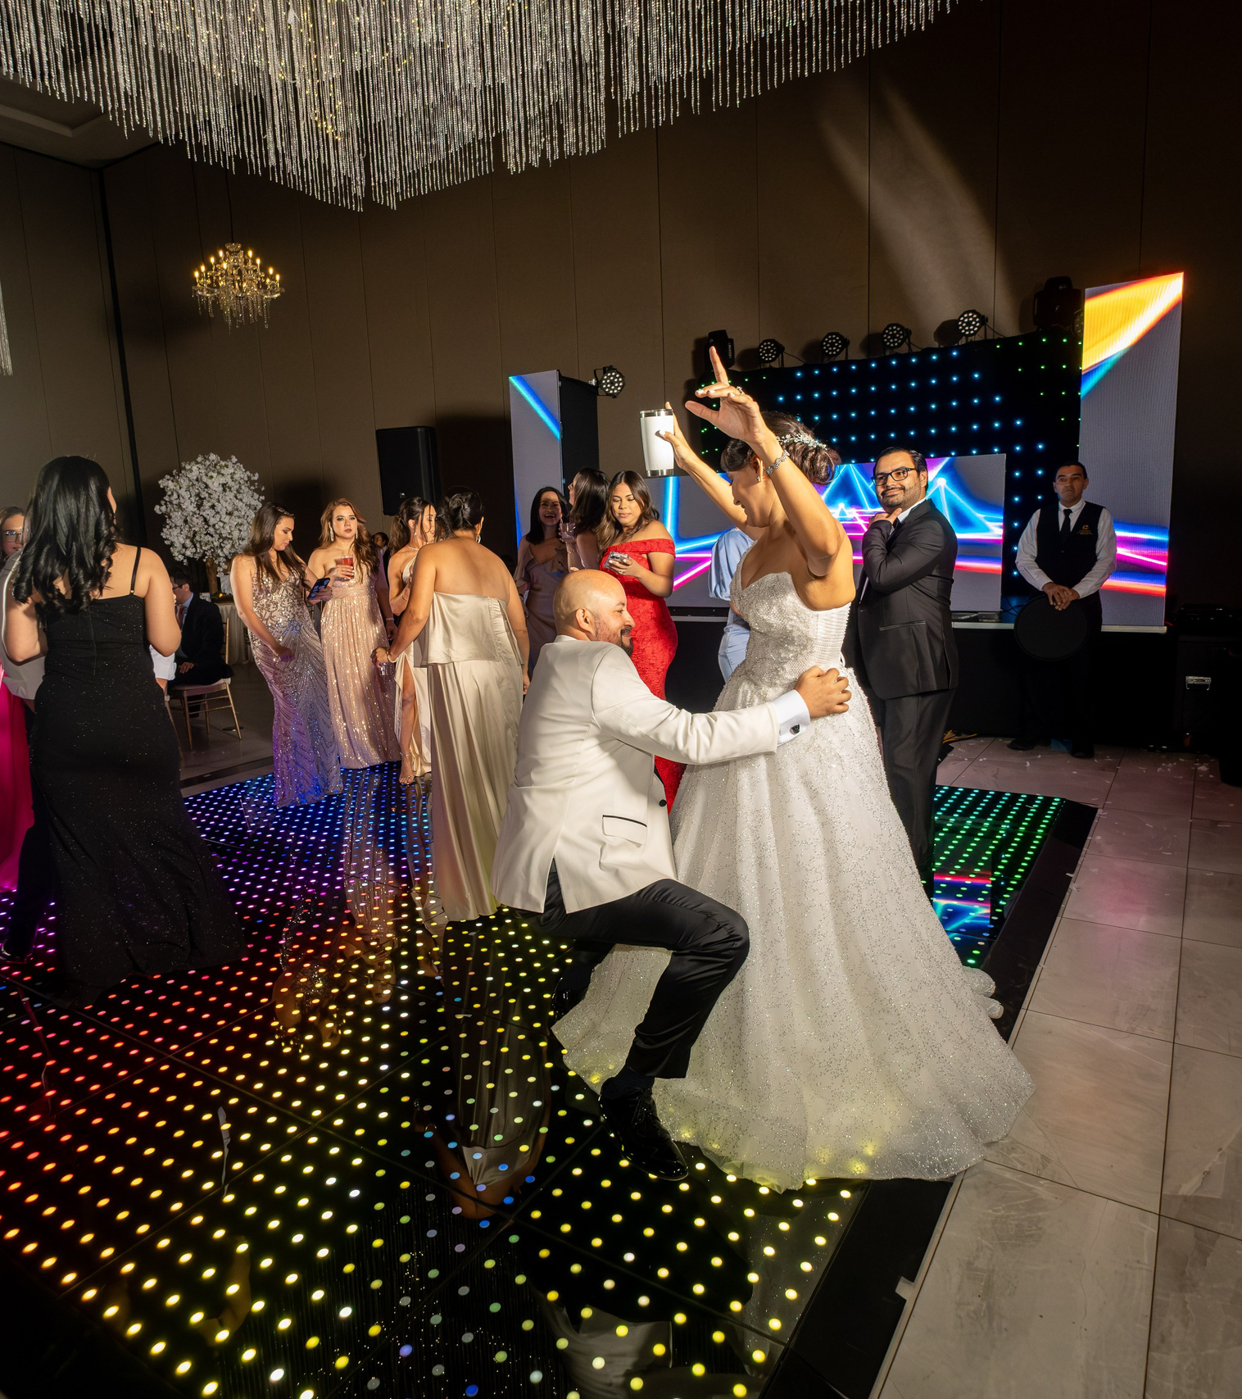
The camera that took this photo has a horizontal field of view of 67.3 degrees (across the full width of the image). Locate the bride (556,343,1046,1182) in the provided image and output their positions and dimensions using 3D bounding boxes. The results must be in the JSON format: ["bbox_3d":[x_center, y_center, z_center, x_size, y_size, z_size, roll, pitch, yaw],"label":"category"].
[{"bbox_3d":[0.422,0.040,2.469,1.220,1.850,1.150,-4,10,-11],"label":"bride"}]

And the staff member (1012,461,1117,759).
[{"bbox_3d":[2.724,-0.540,5.766,0.600,1.750,0.400,4,11,32],"label":"staff member"}]

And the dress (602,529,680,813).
[{"bbox_3d":[0.099,-0.118,4.673,0.420,1.340,0.460,7,13,40],"label":"dress"}]

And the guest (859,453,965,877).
[{"bbox_3d":[1.098,-0.107,3.590,0.420,1.660,0.500,-5,10,-15],"label":"guest"}]

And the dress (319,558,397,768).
[{"bbox_3d":[-1.731,-0.252,6.083,0.450,1.340,0.400,-7,10,-24],"label":"dress"}]

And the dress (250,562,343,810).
[{"bbox_3d":[-1.860,-0.116,5.277,0.480,1.350,0.440,5,12,38],"label":"dress"}]

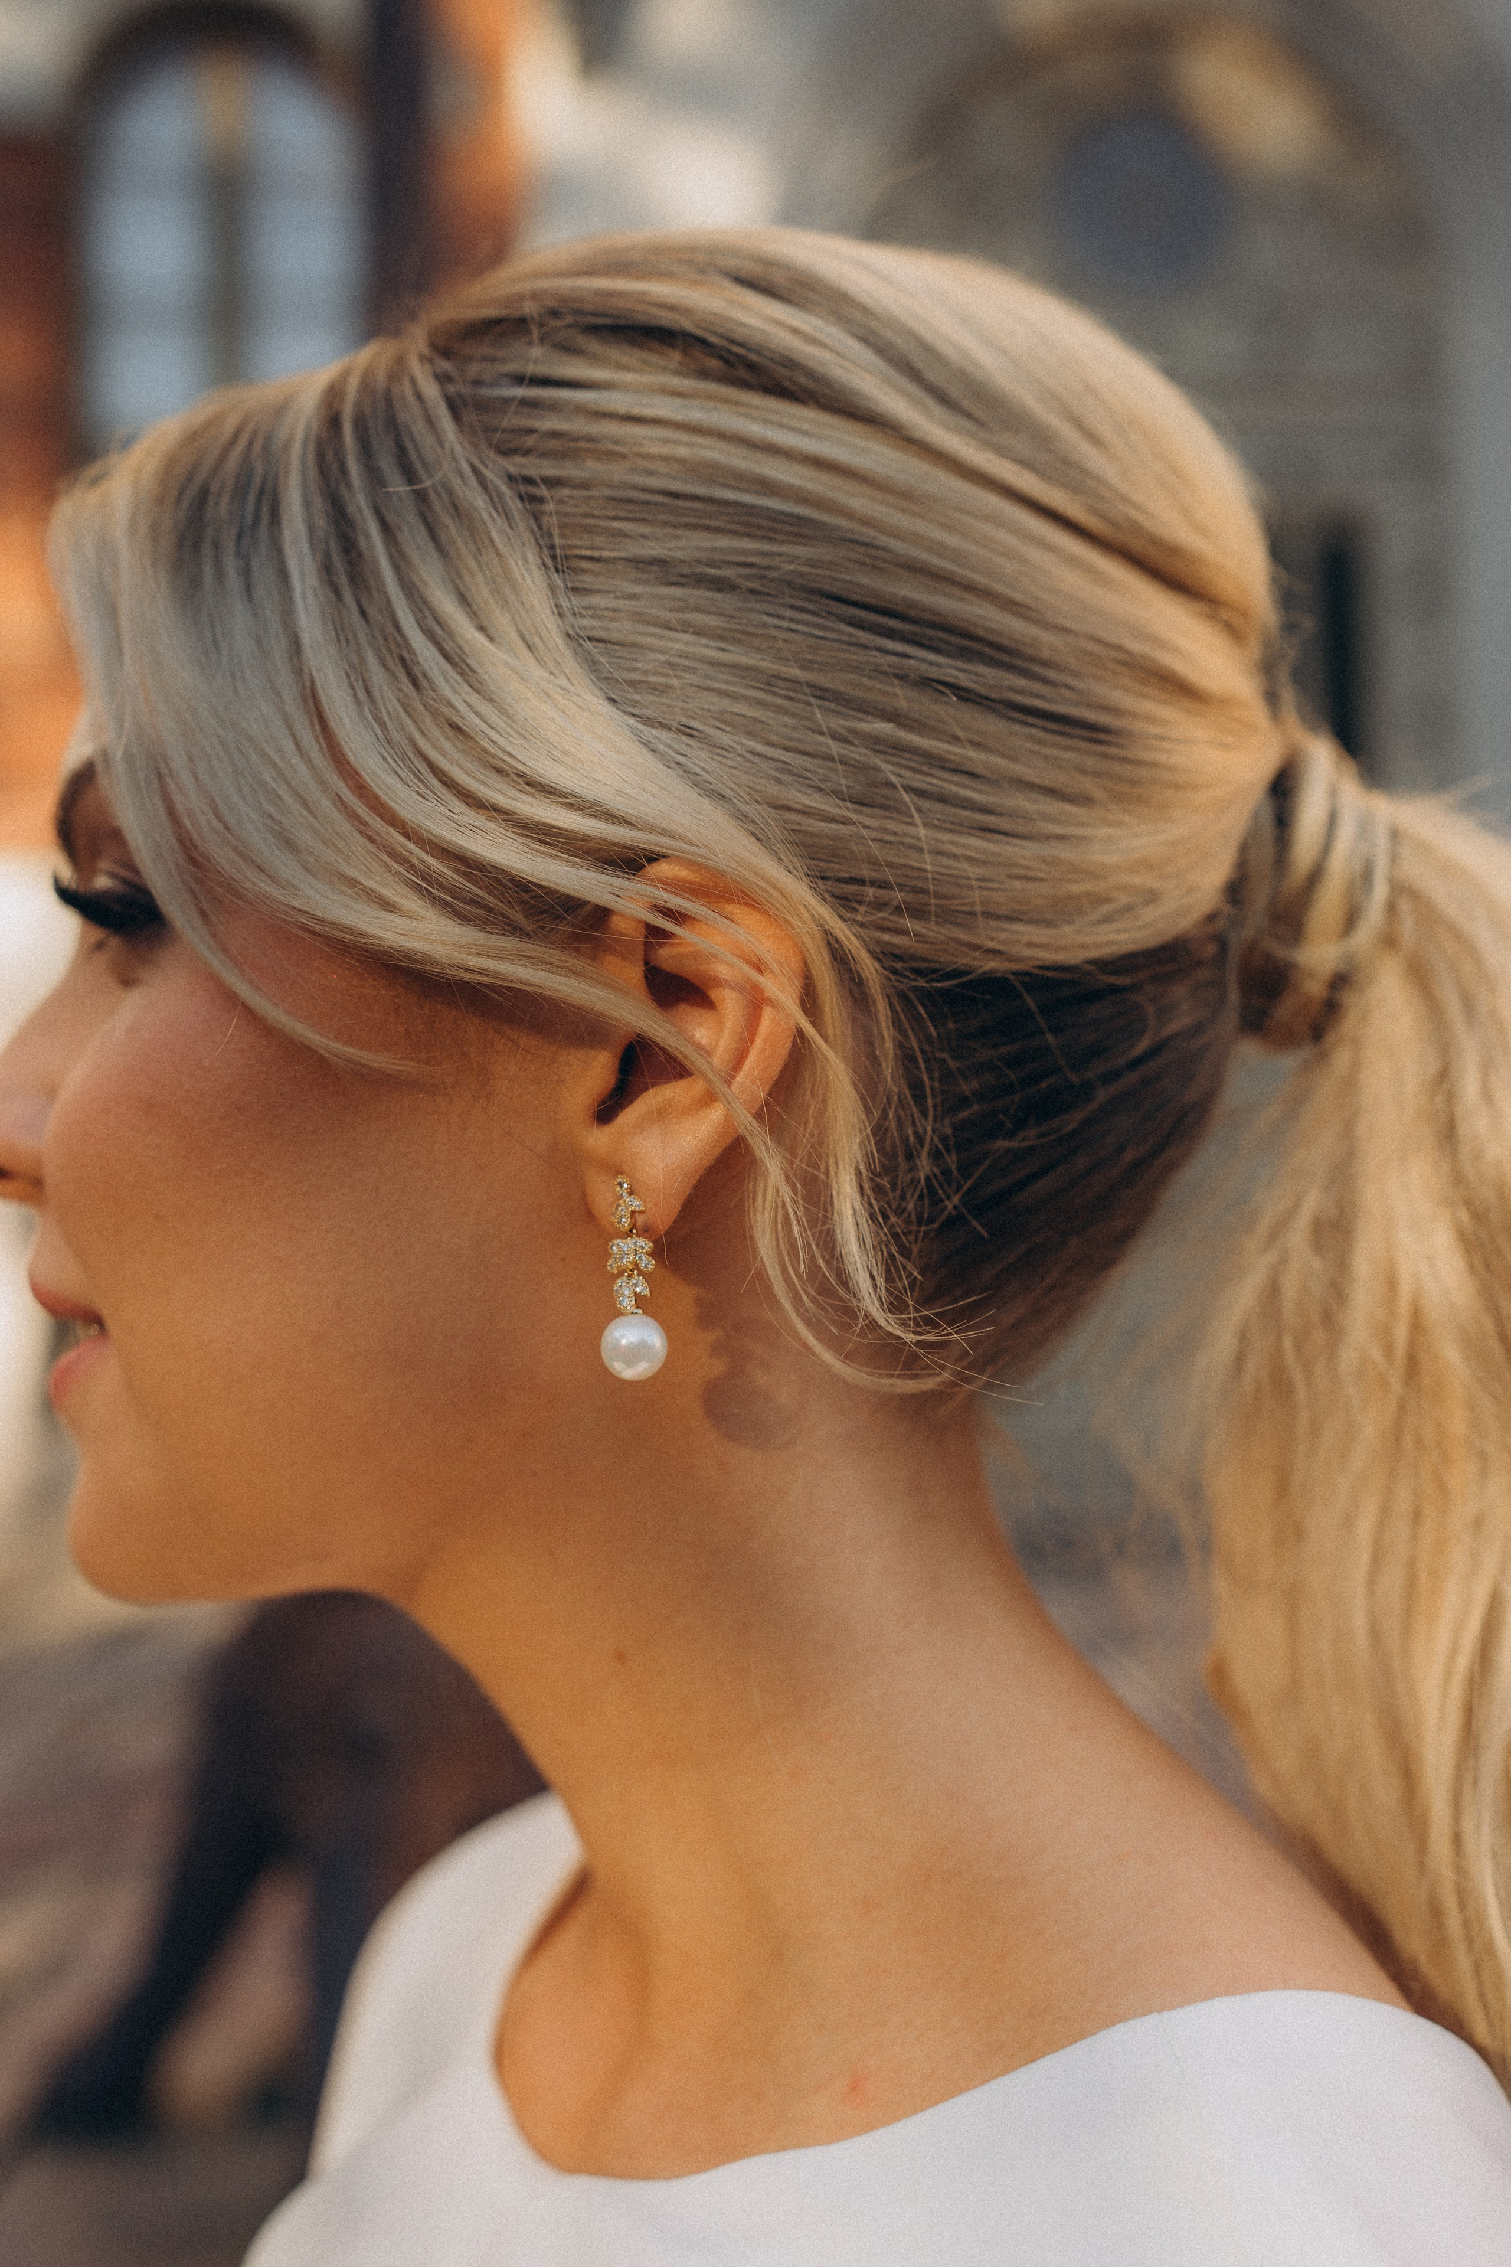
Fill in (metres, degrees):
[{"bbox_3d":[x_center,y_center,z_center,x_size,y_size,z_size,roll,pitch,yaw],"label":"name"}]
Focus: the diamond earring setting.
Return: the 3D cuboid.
[{"bbox_3d":[-0.019,0.023,0.345,0.011,0.032,0.011,0,-2,5],"label":"diamond earring setting"}]

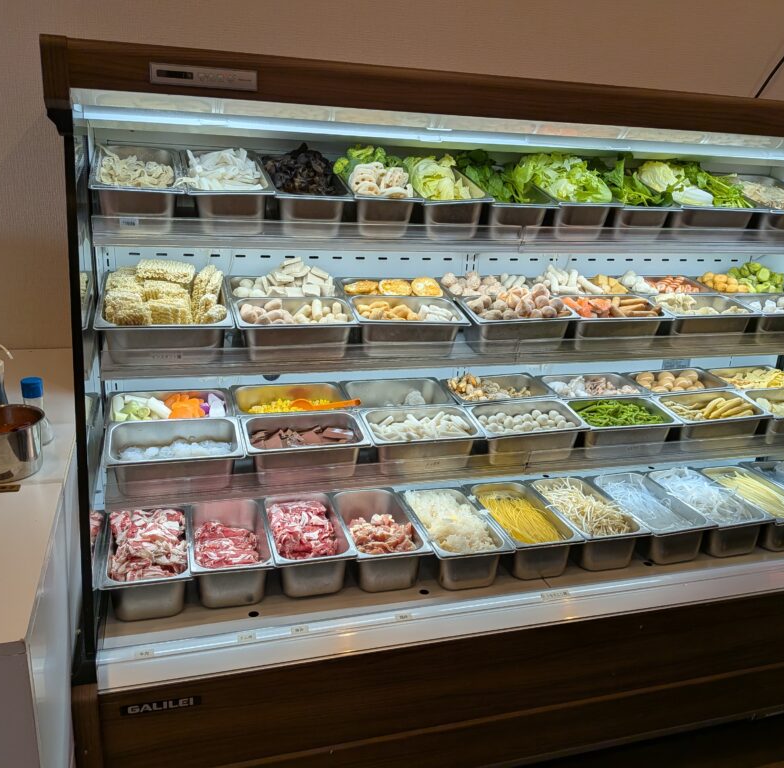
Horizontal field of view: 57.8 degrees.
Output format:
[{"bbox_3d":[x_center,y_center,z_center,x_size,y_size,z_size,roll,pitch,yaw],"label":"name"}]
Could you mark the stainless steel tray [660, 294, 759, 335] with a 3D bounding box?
[{"bbox_3d":[0.828,-0.162,1.912,0.265,0.100,0.162,-2,28,-16],"label":"stainless steel tray"}]

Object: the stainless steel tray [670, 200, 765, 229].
[{"bbox_3d":[0.805,-0.490,1.965,0.265,0.100,0.325,-2,33,-16],"label":"stainless steel tray"}]

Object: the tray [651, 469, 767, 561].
[{"bbox_3d":[0.831,0.341,1.898,0.176,0.100,0.325,-2,19,-16],"label":"tray"}]

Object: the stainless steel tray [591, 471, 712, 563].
[{"bbox_3d":[0.656,0.348,1.843,0.176,0.100,0.325,-2,19,-16],"label":"stainless steel tray"}]

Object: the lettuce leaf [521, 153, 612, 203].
[{"bbox_3d":[0.438,-0.506,1.796,0.180,0.110,0.250,-2,33,-16],"label":"lettuce leaf"}]

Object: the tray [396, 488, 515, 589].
[{"bbox_3d":[0.129,0.341,1.561,0.162,0.100,0.265,-2,22,-17],"label":"tray"}]

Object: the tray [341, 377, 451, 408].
[{"bbox_3d":[0.015,0.066,1.746,0.265,0.100,0.162,-3,26,-17],"label":"tray"}]

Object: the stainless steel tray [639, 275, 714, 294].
[{"bbox_3d":[0.740,-0.231,1.983,0.265,0.100,0.162,-2,27,-16],"label":"stainless steel tray"}]

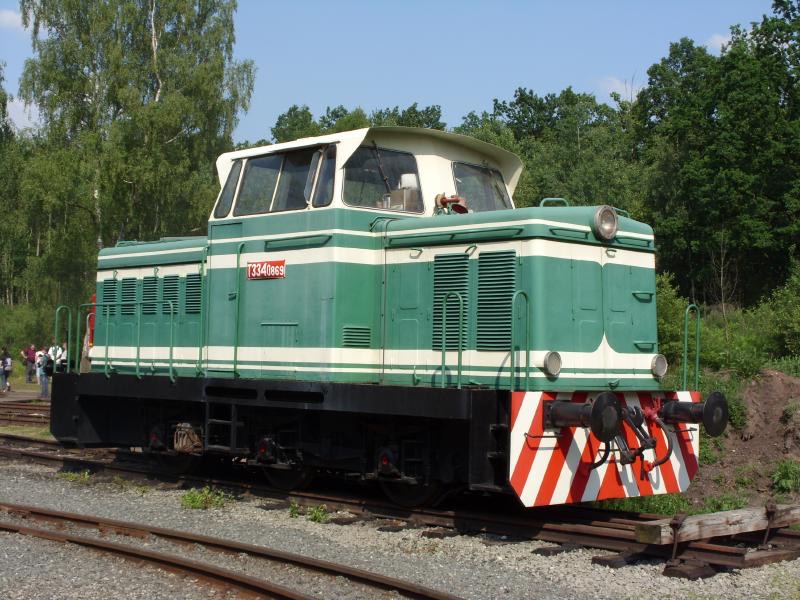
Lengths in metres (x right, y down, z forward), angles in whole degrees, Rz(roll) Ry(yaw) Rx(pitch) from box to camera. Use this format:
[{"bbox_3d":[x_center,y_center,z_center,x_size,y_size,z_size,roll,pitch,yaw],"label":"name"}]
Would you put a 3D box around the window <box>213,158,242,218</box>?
[{"bbox_3d":[-1.991,-1.278,18.535,0.050,0.670,0.320,23,-16,-41],"label":"window"}]

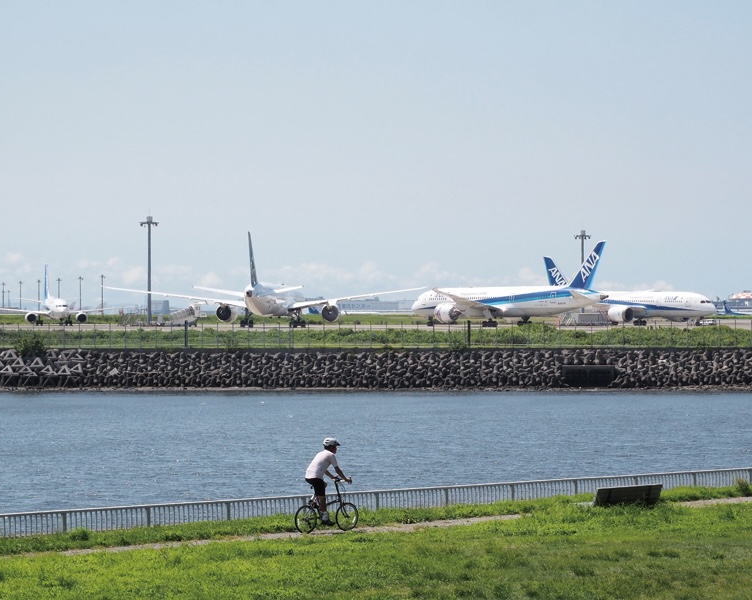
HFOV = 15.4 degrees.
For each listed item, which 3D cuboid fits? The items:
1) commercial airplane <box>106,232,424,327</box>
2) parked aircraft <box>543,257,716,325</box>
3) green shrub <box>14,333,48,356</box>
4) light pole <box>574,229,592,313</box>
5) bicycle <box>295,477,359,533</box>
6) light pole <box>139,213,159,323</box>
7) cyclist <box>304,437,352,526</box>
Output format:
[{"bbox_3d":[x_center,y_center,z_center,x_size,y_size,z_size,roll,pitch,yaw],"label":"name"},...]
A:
[{"bbox_3d":[-19.300,-3.216,513.800,60.100,17.000,61.500,0,0,6],"label":"commercial airplane"},{"bbox_3d":[60.700,-2.256,671.500,60.100,17.000,57.500,0,0,-42],"label":"parked aircraft"},{"bbox_3d":[-43.814,5.712,352.000,3.800,3.000,4.500,0,0,0],"label":"green shrub"},{"bbox_3d":[47.287,-5.014,632.000,3.700,22.000,3.900,0,0,0],"label":"light pole"},{"bbox_3d":[-0.898,3.757,50.800,1.520,1.030,0.570,0,0,-42],"label":"bicycle"},{"bbox_3d":[-44.756,-5.790,548.000,3.500,21.800,3.700,0,0,0],"label":"light pole"},{"bbox_3d":[-0.861,3.336,50.800,0.820,1.620,0.500,0,0,-42],"label":"cyclist"}]

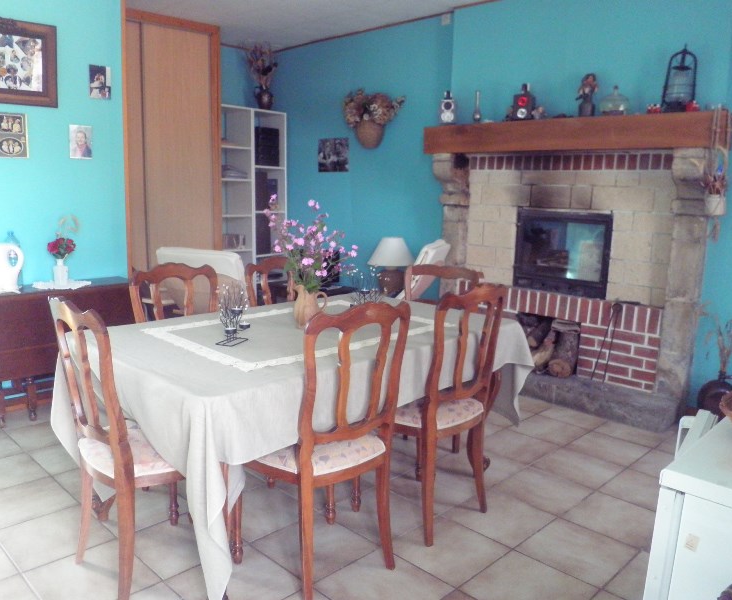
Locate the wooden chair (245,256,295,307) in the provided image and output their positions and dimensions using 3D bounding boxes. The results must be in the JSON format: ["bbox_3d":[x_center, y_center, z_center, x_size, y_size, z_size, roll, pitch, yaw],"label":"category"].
[{"bbox_3d":[-0.306,0.284,3.063,0.480,0.959,0.460,10,13,43],"label":"wooden chair"}]

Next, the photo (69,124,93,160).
[{"bbox_3d":[-1.691,-0.937,3.569,0.130,0.197,0.006,-7,13,-42],"label":"photo"}]

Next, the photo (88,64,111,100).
[{"bbox_3d":[-1.588,-1.299,3.597,0.122,0.181,0.005,-8,13,-44],"label":"photo"}]

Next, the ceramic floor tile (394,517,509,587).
[{"bbox_3d":[0.300,0.933,2.245,0.345,0.010,0.345,-8,13,-44],"label":"ceramic floor tile"}]

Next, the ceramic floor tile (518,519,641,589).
[{"bbox_3d":[0.788,0.934,2.231,0.340,0.010,0.340,-8,13,-44],"label":"ceramic floor tile"}]

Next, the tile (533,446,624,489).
[{"bbox_3d":[1.059,0.834,2.986,0.345,0.010,0.345,-8,13,-44],"label":"tile"}]

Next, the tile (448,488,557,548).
[{"bbox_3d":[0.547,0.890,2.467,0.340,0.010,0.340,-8,13,-44],"label":"tile"}]

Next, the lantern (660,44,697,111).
[{"bbox_3d":[1.749,-1.238,3.353,0.190,0.349,0.175,10,12,41],"label":"lantern"}]

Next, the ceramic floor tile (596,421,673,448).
[{"bbox_3d":[1.548,0.763,3.458,0.340,0.010,0.340,-8,13,-44],"label":"ceramic floor tile"}]

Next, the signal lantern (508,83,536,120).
[{"bbox_3d":[1.024,-1.270,3.880,0.130,0.255,0.115,10,12,40],"label":"signal lantern"}]

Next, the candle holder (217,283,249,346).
[{"bbox_3d":[-0.489,0.045,2.208,0.090,0.225,0.135,5,10,19],"label":"candle holder"}]

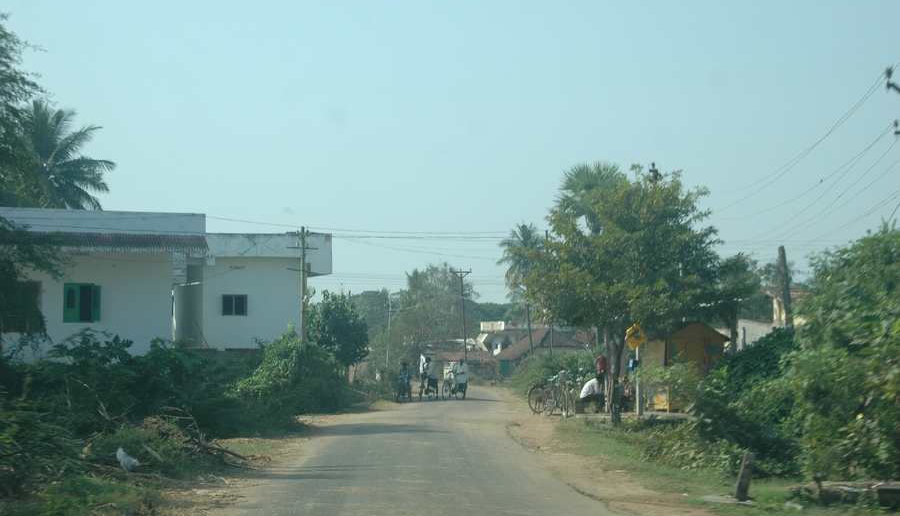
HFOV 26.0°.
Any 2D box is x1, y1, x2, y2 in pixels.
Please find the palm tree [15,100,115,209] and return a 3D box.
[{"bbox_3d":[-16.244,-0.269,79.662,6.500,12.500,6.500,0,-3,0],"label":"palm tree"}]

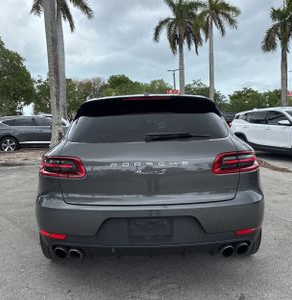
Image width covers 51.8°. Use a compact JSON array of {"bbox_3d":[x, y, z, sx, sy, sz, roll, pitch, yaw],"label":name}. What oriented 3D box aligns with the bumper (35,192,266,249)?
[{"bbox_3d":[0.035,0.475,2.233,1.820,0.370,0.430,-1,6,0],"label":"bumper"}]

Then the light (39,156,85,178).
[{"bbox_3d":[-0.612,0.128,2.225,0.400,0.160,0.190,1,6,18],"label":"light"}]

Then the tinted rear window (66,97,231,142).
[{"bbox_3d":[0.015,-0.241,2.257,1.170,0.340,0.260,-1,6,0],"label":"tinted rear window"}]

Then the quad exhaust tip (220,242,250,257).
[{"bbox_3d":[0.646,0.705,2.169,0.210,0.095,0.120,-1,6,0],"label":"quad exhaust tip"}]

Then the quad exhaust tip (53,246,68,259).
[{"bbox_3d":[-0.604,0.732,2.169,0.100,0.095,0.120,-1,6,0],"label":"quad exhaust tip"}]

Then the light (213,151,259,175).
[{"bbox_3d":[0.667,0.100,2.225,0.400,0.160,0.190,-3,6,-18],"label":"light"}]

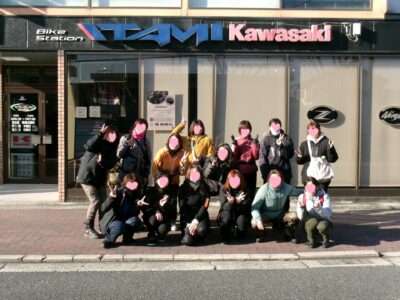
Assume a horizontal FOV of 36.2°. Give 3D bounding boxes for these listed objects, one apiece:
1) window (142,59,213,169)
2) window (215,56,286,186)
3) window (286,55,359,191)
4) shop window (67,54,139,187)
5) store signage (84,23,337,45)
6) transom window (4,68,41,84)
[{"bbox_3d":[-0.418,-0.535,11.402,1.377,2.399,0.100,0,2,-1],"label":"window"},{"bbox_3d":[0.943,-0.524,11.427,1.346,2.429,0.100,0,2,-1],"label":"window"},{"bbox_3d":[2.310,-0.524,11.451,1.314,2.438,0.100,0,2,-1],"label":"window"},{"bbox_3d":[-1.811,-0.539,11.378,1.334,2.441,0.100,0,2,-1],"label":"shop window"},{"bbox_3d":[0.091,-2.109,11.184,4.677,0.436,0.150,0,2,-1],"label":"store signage"},{"bbox_3d":[-3.893,-1.634,13.433,0.786,0.393,0.100,0,2,-1],"label":"transom window"}]

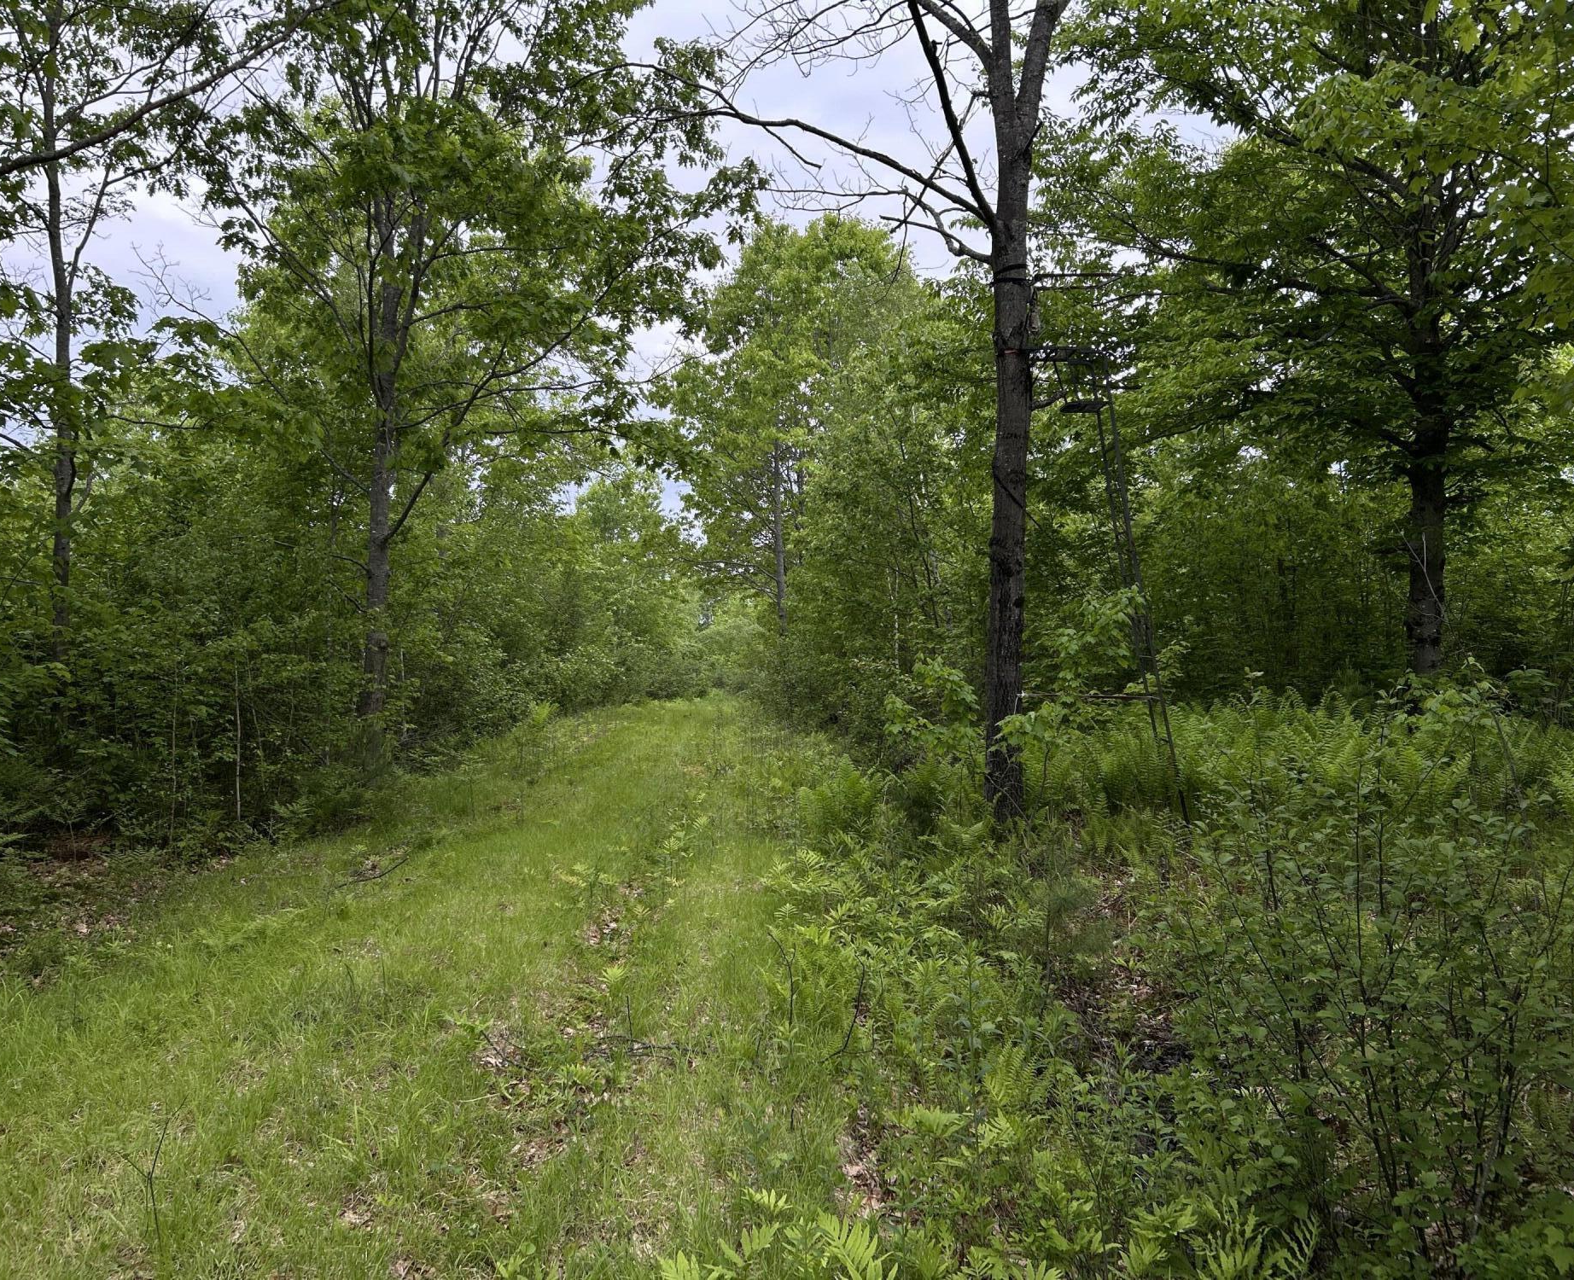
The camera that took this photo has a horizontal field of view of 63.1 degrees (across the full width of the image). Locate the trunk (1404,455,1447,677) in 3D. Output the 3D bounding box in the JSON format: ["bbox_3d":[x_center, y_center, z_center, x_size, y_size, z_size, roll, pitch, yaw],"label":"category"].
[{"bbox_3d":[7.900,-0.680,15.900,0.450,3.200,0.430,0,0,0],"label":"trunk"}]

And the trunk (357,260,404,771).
[{"bbox_3d":[-4.600,-1.410,14.500,0.340,5.750,0.320,2,0,0],"label":"trunk"}]

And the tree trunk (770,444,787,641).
[{"bbox_3d":[-0.200,-2.250,32.000,0.310,5.500,0.290,-1,0,0],"label":"tree trunk"}]

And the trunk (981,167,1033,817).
[{"bbox_3d":[1.900,-1.280,11.100,0.360,5.600,0.340,1,0,0],"label":"trunk"}]

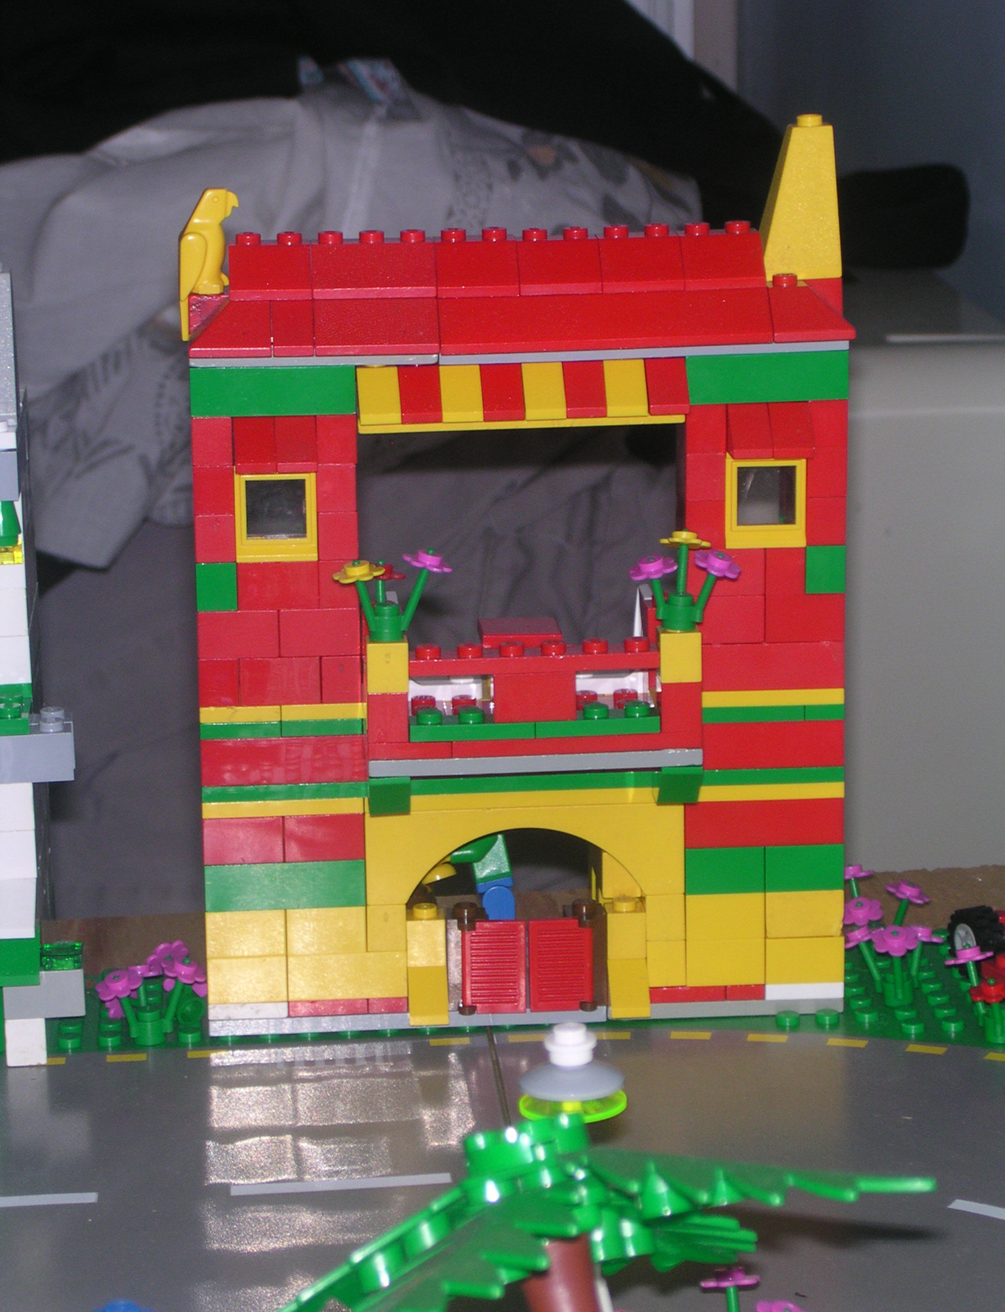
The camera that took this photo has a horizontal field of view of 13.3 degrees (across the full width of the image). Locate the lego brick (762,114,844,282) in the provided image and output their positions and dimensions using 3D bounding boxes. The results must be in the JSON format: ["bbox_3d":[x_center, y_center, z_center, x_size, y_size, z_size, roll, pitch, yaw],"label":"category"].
[{"bbox_3d":[0.058,-0.090,0.847,0.016,0.030,0.016,-2,13,-5],"label":"lego brick"}]

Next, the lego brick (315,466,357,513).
[{"bbox_3d":[-0.032,-0.034,0.843,0.008,0.010,0.010,-2,12,-5],"label":"lego brick"}]

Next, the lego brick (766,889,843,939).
[{"bbox_3d":[0.060,0.051,0.866,0.016,0.010,0.008,-2,12,-5],"label":"lego brick"}]

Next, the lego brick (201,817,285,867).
[{"bbox_3d":[-0.051,0.035,0.854,0.016,0.010,0.009,-2,12,-5],"label":"lego brick"}]

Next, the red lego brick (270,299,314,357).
[{"bbox_3d":[-0.040,-0.064,0.827,0.008,0.010,0.015,-2,13,-5],"label":"red lego brick"}]

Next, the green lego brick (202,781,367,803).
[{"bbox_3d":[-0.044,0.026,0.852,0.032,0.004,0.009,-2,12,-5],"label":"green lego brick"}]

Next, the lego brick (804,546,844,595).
[{"bbox_3d":[0.063,-0.018,0.852,0.008,0.010,0.009,-2,13,-5],"label":"lego brick"}]

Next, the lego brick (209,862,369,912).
[{"bbox_3d":[-0.043,0.044,0.856,0.032,0.010,0.009,-2,13,-5],"label":"lego brick"}]

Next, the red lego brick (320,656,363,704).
[{"bbox_3d":[-0.032,0.003,0.850,0.008,0.010,0.011,-2,12,-4],"label":"red lego brick"}]

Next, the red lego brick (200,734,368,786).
[{"bbox_3d":[-0.044,0.019,0.853,0.032,0.010,0.010,-2,12,-5],"label":"red lego brick"}]

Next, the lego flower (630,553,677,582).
[{"bbox_3d":[0.029,-0.017,0.822,0.009,0.003,0.009,-14,19,-2],"label":"lego flower"}]

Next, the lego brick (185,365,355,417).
[{"bbox_3d":[-0.045,-0.052,0.836,0.032,0.010,0.009,-2,12,-5],"label":"lego brick"}]

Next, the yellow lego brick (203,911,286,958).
[{"bbox_3d":[-0.051,0.054,0.859,0.016,0.010,0.011,-2,12,-4],"label":"yellow lego brick"}]

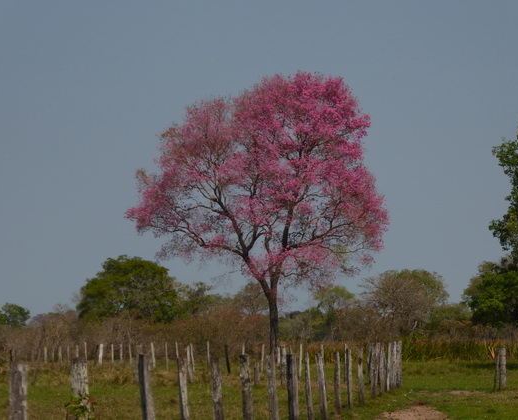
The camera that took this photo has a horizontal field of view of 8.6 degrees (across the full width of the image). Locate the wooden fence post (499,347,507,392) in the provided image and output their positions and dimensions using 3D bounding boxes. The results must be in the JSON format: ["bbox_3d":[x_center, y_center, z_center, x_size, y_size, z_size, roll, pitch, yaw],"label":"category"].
[{"bbox_3d":[7.667,4.990,109.000,0.208,1.385,0.208,-1,-2,4],"label":"wooden fence post"}]

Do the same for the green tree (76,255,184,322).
[{"bbox_3d":[-11.596,8.513,310.000,9.312,9.057,8.847,0,-2,0],"label":"green tree"}]

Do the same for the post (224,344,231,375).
[{"bbox_3d":[-1.417,6.900,159.777,0.130,1.292,0.130,0,-2,0],"label":"post"}]

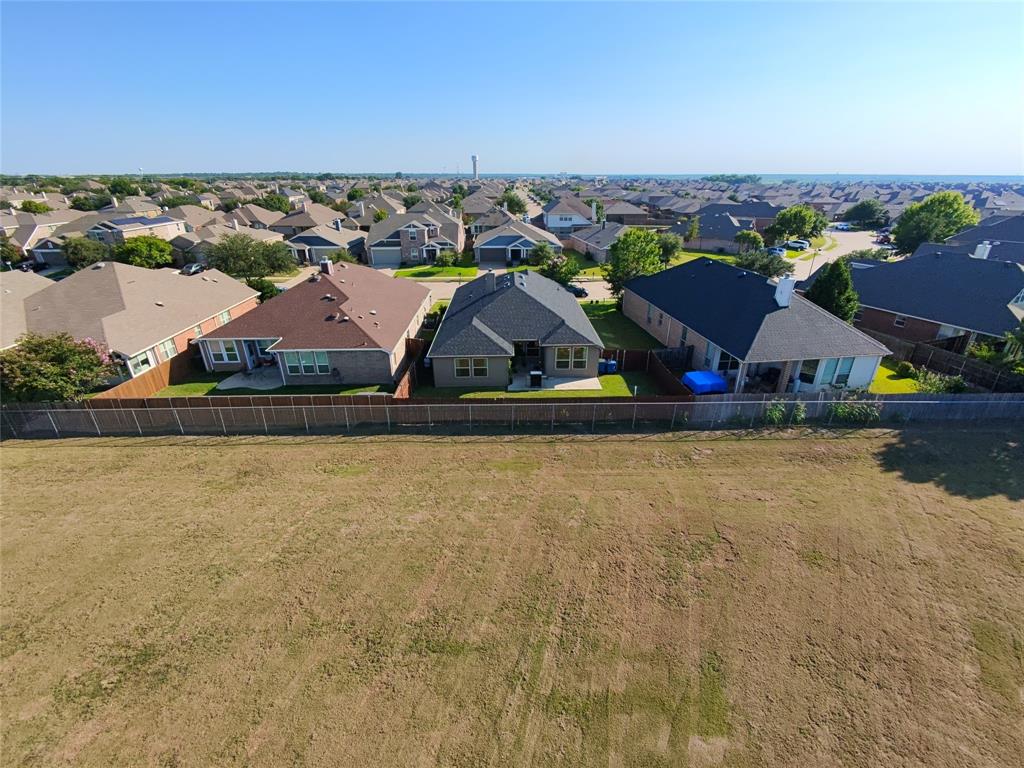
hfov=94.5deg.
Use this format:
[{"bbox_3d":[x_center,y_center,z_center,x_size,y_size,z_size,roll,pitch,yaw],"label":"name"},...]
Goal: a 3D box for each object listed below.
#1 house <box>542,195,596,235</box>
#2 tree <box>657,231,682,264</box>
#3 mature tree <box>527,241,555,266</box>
[{"bbox_3d":[14.380,-43.308,122.459,11.700,8.900,15.000,0,24,0],"label":"house"},{"bbox_3d":[25.038,-21.668,76.772,4.200,5.700,4.200,0,24,0],"label":"tree"},{"bbox_3d":[5.260,-21.960,79.960,4.600,4.500,4.600,0,24,0],"label":"mature tree"}]

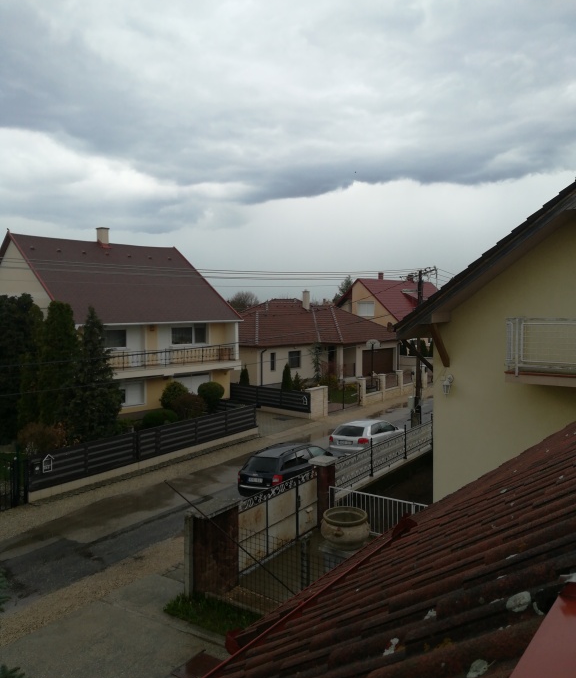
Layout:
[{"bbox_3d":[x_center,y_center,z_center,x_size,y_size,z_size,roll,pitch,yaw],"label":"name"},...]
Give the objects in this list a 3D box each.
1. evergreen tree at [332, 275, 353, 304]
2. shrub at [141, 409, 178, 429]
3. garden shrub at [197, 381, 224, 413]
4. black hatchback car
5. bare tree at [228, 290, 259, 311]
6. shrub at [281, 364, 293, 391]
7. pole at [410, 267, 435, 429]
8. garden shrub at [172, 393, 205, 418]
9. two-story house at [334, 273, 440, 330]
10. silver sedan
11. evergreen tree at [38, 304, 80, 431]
[{"bbox_3d":[7.731,-3.093,74.942,4.200,10.200,4.200,2,4,34],"label":"evergreen tree"},{"bbox_3d":[-5.779,3.890,25.938,1.600,1.400,1.700,2,4,34],"label":"shrub"},{"bbox_3d":[-4.459,3.348,33.404,1.550,1.840,1.550,0,3,-8],"label":"garden shrub"},{"bbox_3d":[0.283,4.226,19.184,1.780,1.450,4.520,-1,2,33],"label":"black hatchback car"},{"bbox_3d":[-6.408,-2.787,84.970,5.000,8.600,5.000,2,4,34],"label":"bare tree"},{"bbox_3d":[-0.095,2.833,36.699,0.800,2.400,0.800,0,3,0],"label":"shrub"},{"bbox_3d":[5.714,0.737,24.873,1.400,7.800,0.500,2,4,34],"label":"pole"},{"bbox_3d":[-4.748,3.574,27.524,1.750,1.900,1.750,0,3,0],"label":"garden shrub"},{"bbox_3d":[12.424,-2.072,66.156,12.000,9.500,14.300,3,4,44],"label":"two-story house"},{"bbox_3d":[3.489,4.058,24.303,1.770,1.430,4.250,1,3,34],"label":"silver sedan"},{"bbox_3d":[-9.852,1.585,24.707,1.850,6.200,1.850,-1,3,-22],"label":"evergreen tree"}]

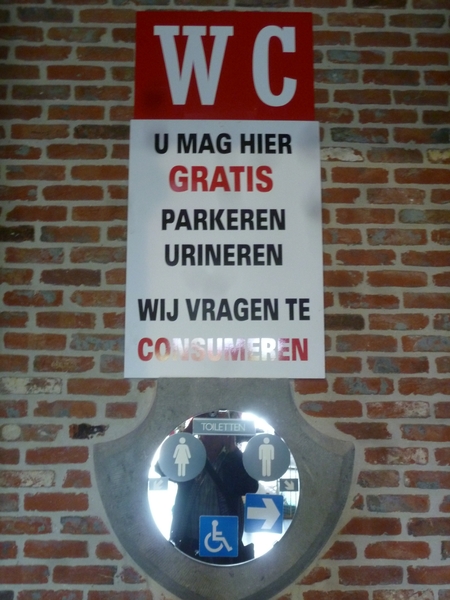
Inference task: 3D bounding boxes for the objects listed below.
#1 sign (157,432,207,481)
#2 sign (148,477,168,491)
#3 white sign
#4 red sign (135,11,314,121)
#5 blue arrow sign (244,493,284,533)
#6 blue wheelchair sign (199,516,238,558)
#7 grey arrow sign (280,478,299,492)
[{"bbox_3d":[-0.113,0.418,1.754,0.128,0.128,0.010,0,-9,-1],"label":"sign"},{"bbox_3d":[-0.176,0.487,1.742,0.050,0.030,0.006,0,-9,-1],"label":"sign"},{"bbox_3d":[0.000,-0.154,1.849,0.546,0.741,0.020,0,-9,-1],"label":"white sign"},{"bbox_3d":[-0.001,-0.690,1.936,0.523,0.341,0.020,0,-9,-1],"label":"red sign"},{"bbox_3d":[0.103,0.561,1.734,0.098,0.098,0.010,0,-9,-1],"label":"blue arrow sign"},{"bbox_3d":[-0.016,0.618,1.723,0.102,0.102,0.010,0,-9,-1],"label":"blue wheelchair sign"},{"bbox_3d":[0.170,0.491,1.747,0.048,0.031,0.006,0,-9,-1],"label":"grey arrow sign"}]

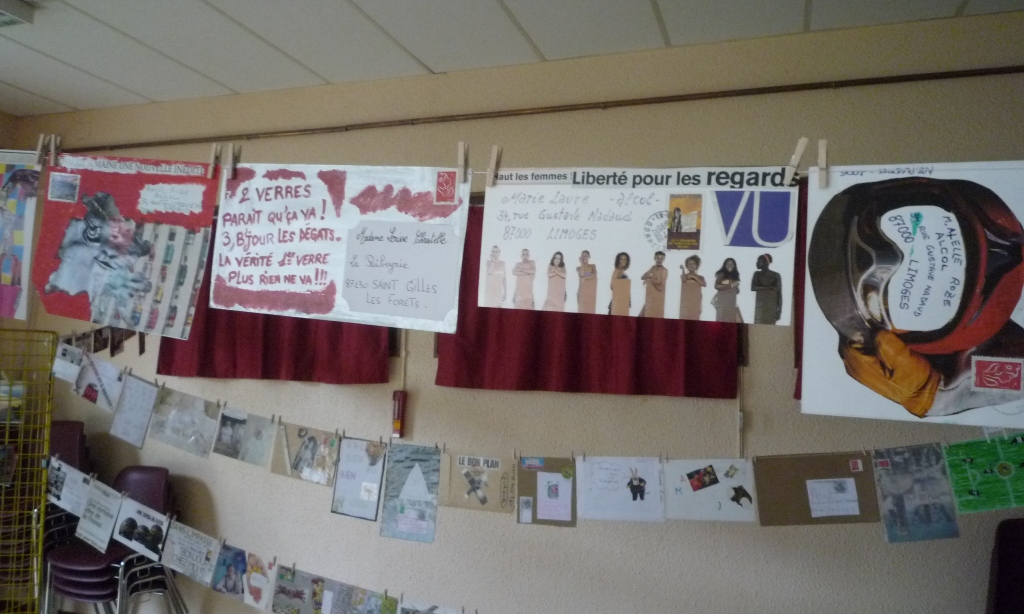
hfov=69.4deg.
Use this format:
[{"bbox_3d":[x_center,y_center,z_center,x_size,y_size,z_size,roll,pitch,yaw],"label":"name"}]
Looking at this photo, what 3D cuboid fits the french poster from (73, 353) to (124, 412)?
[{"bbox_3d":[-1.458,0.267,2.612,0.207,0.143,0.015,21,3,19],"label":"french poster"}]

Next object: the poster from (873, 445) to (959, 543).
[{"bbox_3d":[0.887,0.409,1.626,0.137,0.201,0.008,-10,-8,19],"label":"poster"}]

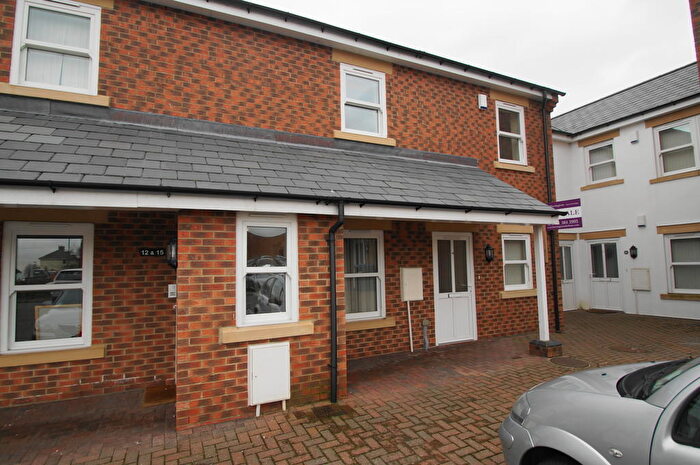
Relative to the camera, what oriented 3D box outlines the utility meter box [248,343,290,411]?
[{"bbox_3d":[-0.838,1.476,3.669,0.430,0.595,0.130,1,-4,-25],"label":"utility meter box"}]

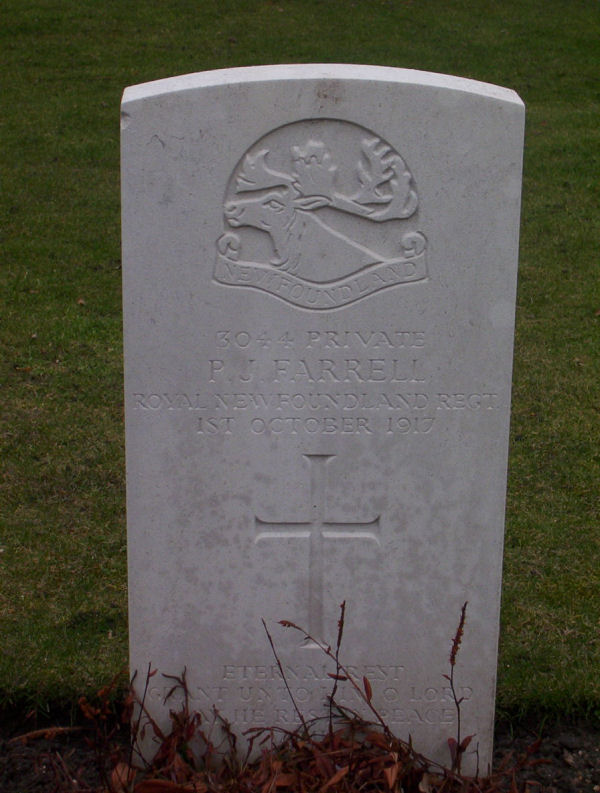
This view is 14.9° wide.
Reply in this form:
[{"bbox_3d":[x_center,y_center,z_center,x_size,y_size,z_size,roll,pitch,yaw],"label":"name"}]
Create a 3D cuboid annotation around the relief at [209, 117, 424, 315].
[{"bbox_3d":[0.021,-0.173,2.207,0.207,0.193,0.014,0,21,-2],"label":"relief"}]

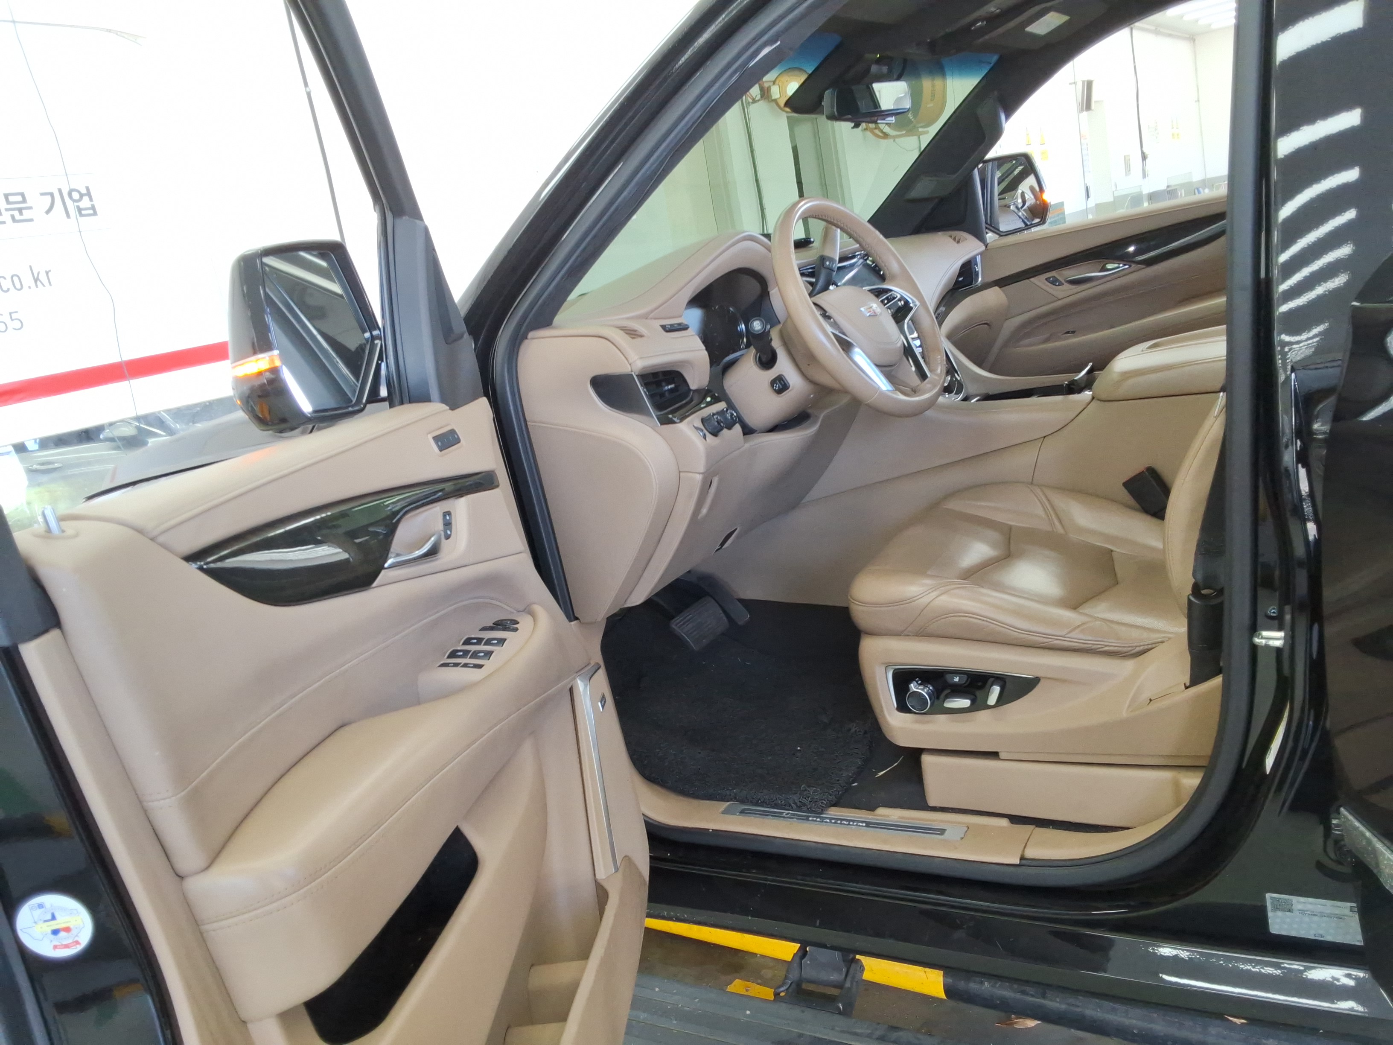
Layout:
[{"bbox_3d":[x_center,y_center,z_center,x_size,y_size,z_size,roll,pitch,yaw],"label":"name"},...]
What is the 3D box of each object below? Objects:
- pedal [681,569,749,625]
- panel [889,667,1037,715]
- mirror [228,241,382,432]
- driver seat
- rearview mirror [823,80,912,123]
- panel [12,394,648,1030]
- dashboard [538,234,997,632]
[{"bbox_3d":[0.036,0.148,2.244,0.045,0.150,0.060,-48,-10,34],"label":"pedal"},{"bbox_3d":[0.366,0.233,1.550,0.210,0.075,0.035,-2,16,32],"label":"panel"},{"bbox_3d":[-0.455,-0.214,1.283,0.110,0.205,0.235,-6,14,21],"label":"mirror"},{"bbox_3d":[0.595,-0.294,1.592,0.910,1.000,0.550,-2,16,32],"label":"driver seat"},{"bbox_3d":[0.315,-0.777,2.078,0.240,0.065,0.040,-21,17,-38],"label":"rearview mirror"},{"bbox_3d":[-0.201,0.231,1.076,0.170,0.720,0.930,-9,13,8],"label":"panel"},{"bbox_3d":[0.230,-0.328,2.288,0.510,0.540,1.580,-2,16,32],"label":"dashboard"}]

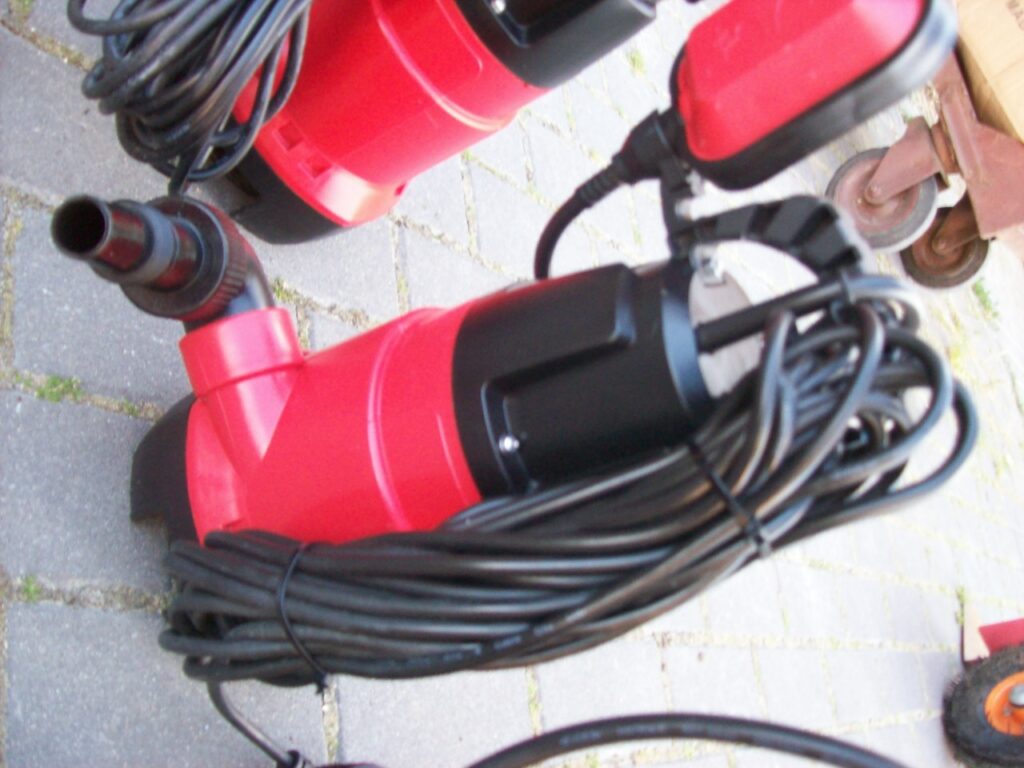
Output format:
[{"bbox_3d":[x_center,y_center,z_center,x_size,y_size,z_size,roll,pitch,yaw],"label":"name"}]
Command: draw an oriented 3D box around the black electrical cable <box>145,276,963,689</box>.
[{"bbox_3d":[-0.006,0.068,0.478,0.080,0.385,0.100,20,57,-52],"label":"black electrical cable"}]

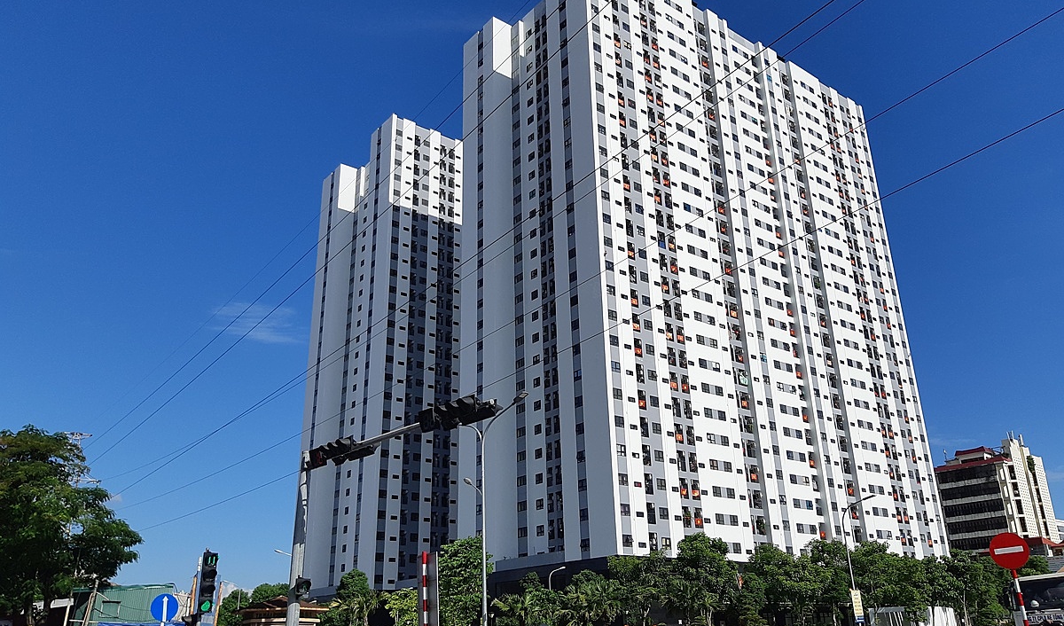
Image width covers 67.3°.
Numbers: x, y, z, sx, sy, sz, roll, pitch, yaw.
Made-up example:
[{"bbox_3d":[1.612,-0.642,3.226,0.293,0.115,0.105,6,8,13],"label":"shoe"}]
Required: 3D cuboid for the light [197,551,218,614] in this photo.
[{"bbox_3d":[-7.502,6.240,18.500,0.380,1.370,0.380,-21,-29,39],"label":"light"}]

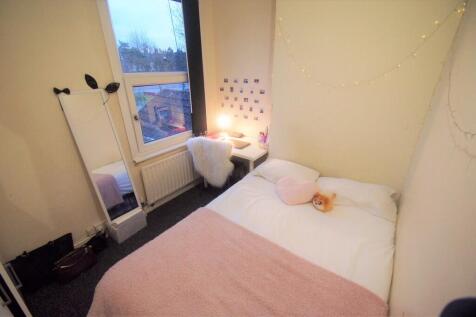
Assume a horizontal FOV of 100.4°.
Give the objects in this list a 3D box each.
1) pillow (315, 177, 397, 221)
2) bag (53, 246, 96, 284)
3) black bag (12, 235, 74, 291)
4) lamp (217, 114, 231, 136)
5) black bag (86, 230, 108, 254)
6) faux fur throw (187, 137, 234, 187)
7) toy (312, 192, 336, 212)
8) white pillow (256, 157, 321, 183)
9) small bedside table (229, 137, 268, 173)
[{"bbox_3d":[1.037,0.283,1.798,0.650,0.140,0.460,16,28,33],"label":"pillow"},{"bbox_3d":[-1.483,0.938,1.802,0.140,0.180,0.280,20,30,39],"label":"bag"},{"bbox_3d":[-1.658,0.903,1.731,0.120,0.310,0.410,16,28,33],"label":"black bag"},{"bbox_3d":[-0.201,-0.465,3.028,0.180,0.340,0.180,8,24,18],"label":"lamp"},{"bbox_3d":[-1.428,0.859,2.014,0.110,0.170,0.180,16,28,33],"label":"black bag"},{"bbox_3d":[-0.318,0.032,2.360,0.540,0.520,0.220,6,23,14],"label":"faux fur throw"},{"bbox_3d":[0.732,0.350,1.653,0.180,0.110,0.120,-16,28,-33],"label":"toy"},{"bbox_3d":[0.524,0.138,2.135,0.640,0.150,0.460,16,28,33],"label":"white pillow"},{"bbox_3d":[-0.050,0.156,2.940,0.970,0.740,0.600,16,28,33],"label":"small bedside table"}]

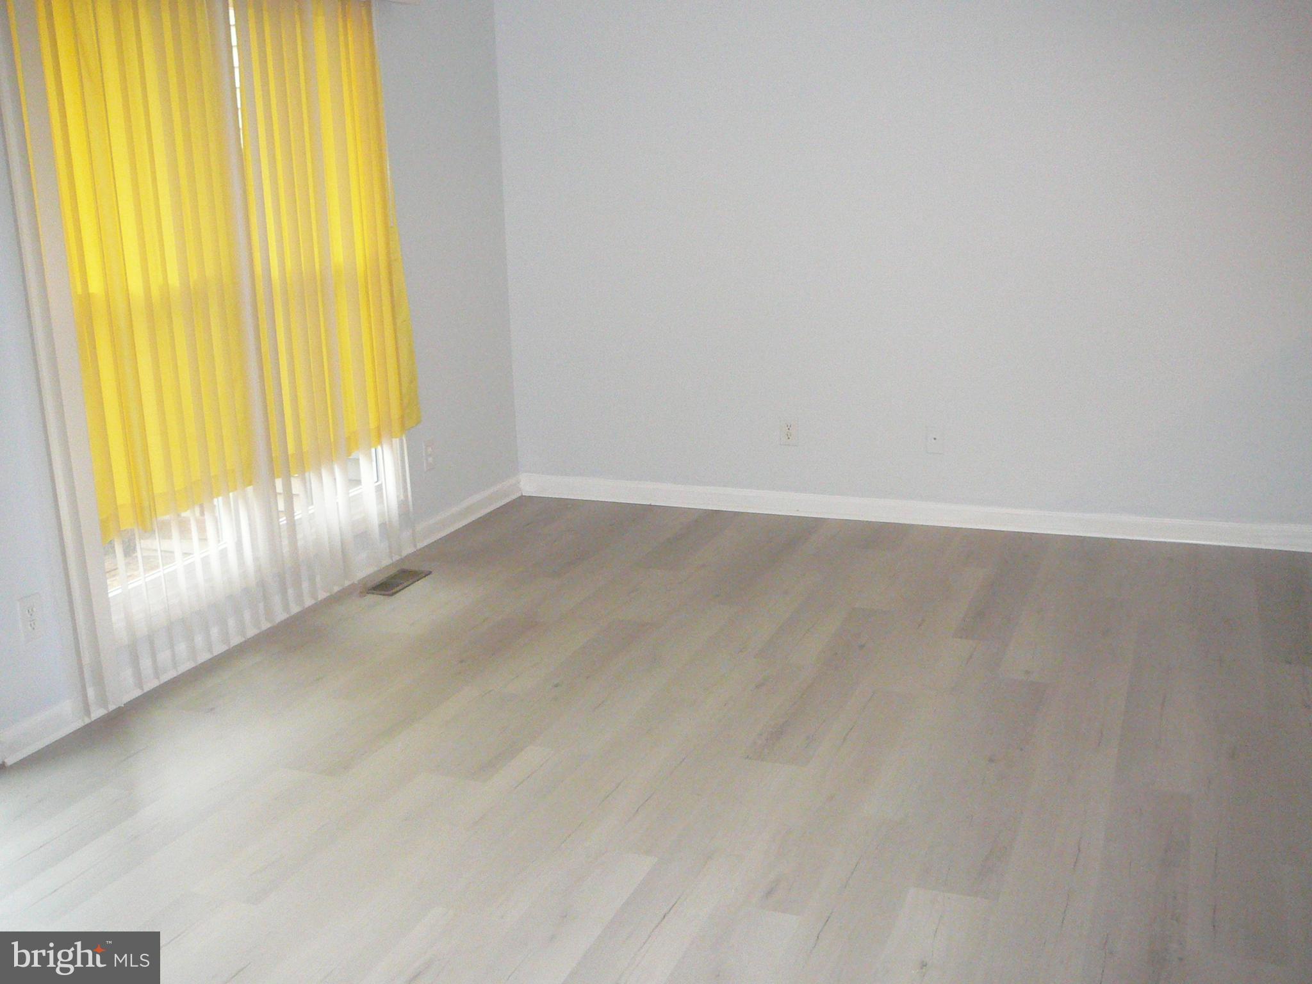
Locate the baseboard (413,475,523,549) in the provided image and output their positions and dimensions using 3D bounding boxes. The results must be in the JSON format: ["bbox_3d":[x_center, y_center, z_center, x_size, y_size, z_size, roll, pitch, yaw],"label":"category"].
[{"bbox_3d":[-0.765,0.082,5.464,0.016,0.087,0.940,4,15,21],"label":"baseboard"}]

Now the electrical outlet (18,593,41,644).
[{"bbox_3d":[-1.580,0.323,3.360,0.010,0.114,0.070,4,15,21],"label":"electrical outlet"}]

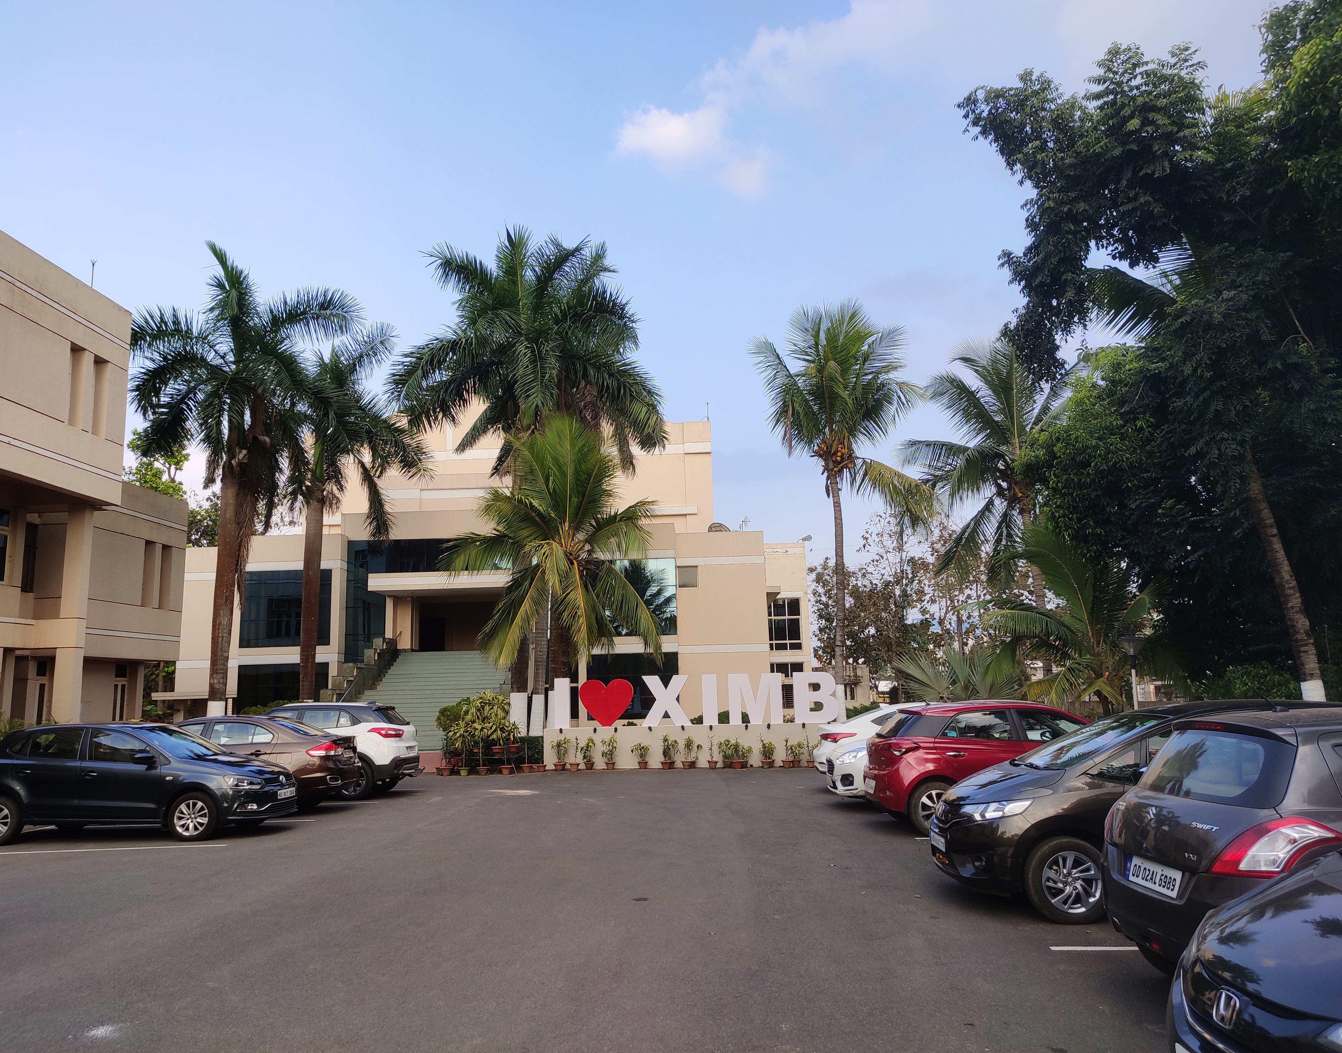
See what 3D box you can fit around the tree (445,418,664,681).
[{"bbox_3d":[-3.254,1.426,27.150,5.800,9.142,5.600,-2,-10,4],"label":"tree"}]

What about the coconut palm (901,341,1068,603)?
[{"bbox_3d":[8.727,0.321,26.253,5.370,10.820,6.000,-1,-9,0],"label":"coconut palm"}]

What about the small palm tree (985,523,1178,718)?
[{"bbox_3d":[9.135,2.585,22.289,4.400,5.270,4.300,-2,-10,4],"label":"small palm tree"}]

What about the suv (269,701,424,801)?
[{"bbox_3d":[-6.863,4.202,19.002,4.270,1.650,1.780,-2,-10,4],"label":"suv"}]

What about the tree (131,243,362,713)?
[{"bbox_3d":[-10.381,-0.696,24.458,5.700,13.080,5.700,-1,-9,0],"label":"tree"}]

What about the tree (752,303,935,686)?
[{"bbox_3d":[4.973,-0.191,29.170,5.300,13.262,5.300,-2,-10,4],"label":"tree"}]

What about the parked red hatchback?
[{"bbox_3d":[4.430,2.928,12.565,3.985,1.505,1.740,-2,-9,2],"label":"parked red hatchback"}]

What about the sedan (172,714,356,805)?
[{"bbox_3d":[-7.216,3.751,15.909,4.490,1.485,1.730,-2,-9,2],"label":"sedan"}]

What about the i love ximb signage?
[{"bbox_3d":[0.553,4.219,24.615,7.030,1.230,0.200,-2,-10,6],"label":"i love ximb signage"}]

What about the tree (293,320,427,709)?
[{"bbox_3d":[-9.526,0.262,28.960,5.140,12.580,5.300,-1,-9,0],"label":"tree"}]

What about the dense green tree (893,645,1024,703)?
[{"bbox_3d":[6.482,3.958,22.636,2.970,2.590,3.000,-1,-9,0],"label":"dense green tree"}]

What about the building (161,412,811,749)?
[{"bbox_3d":[-5.206,1.879,38.200,22.000,12.700,17.000,-2,-10,4],"label":"building"}]

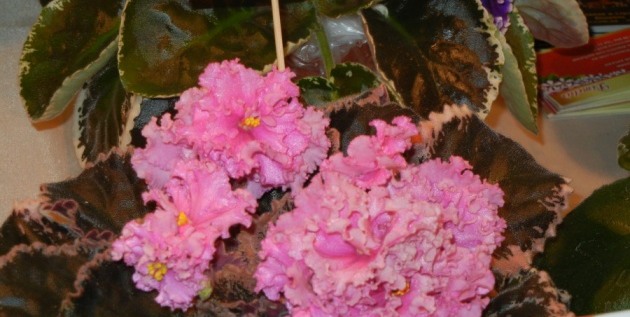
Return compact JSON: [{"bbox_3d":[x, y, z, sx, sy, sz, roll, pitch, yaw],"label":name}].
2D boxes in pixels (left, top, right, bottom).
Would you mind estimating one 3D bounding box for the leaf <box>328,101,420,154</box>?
[{"bbox_3d":[0.029,-0.013,1.020,0.050,0.018,0.045,5,53,0],"label":"leaf"}]

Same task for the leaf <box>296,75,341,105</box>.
[{"bbox_3d":[0.002,-0.033,1.045,0.021,0.006,0.015,-11,59,0],"label":"leaf"}]

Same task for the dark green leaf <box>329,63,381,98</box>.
[{"bbox_3d":[0.020,-0.039,1.045,0.023,0.007,0.017,-19,67,-15],"label":"dark green leaf"}]

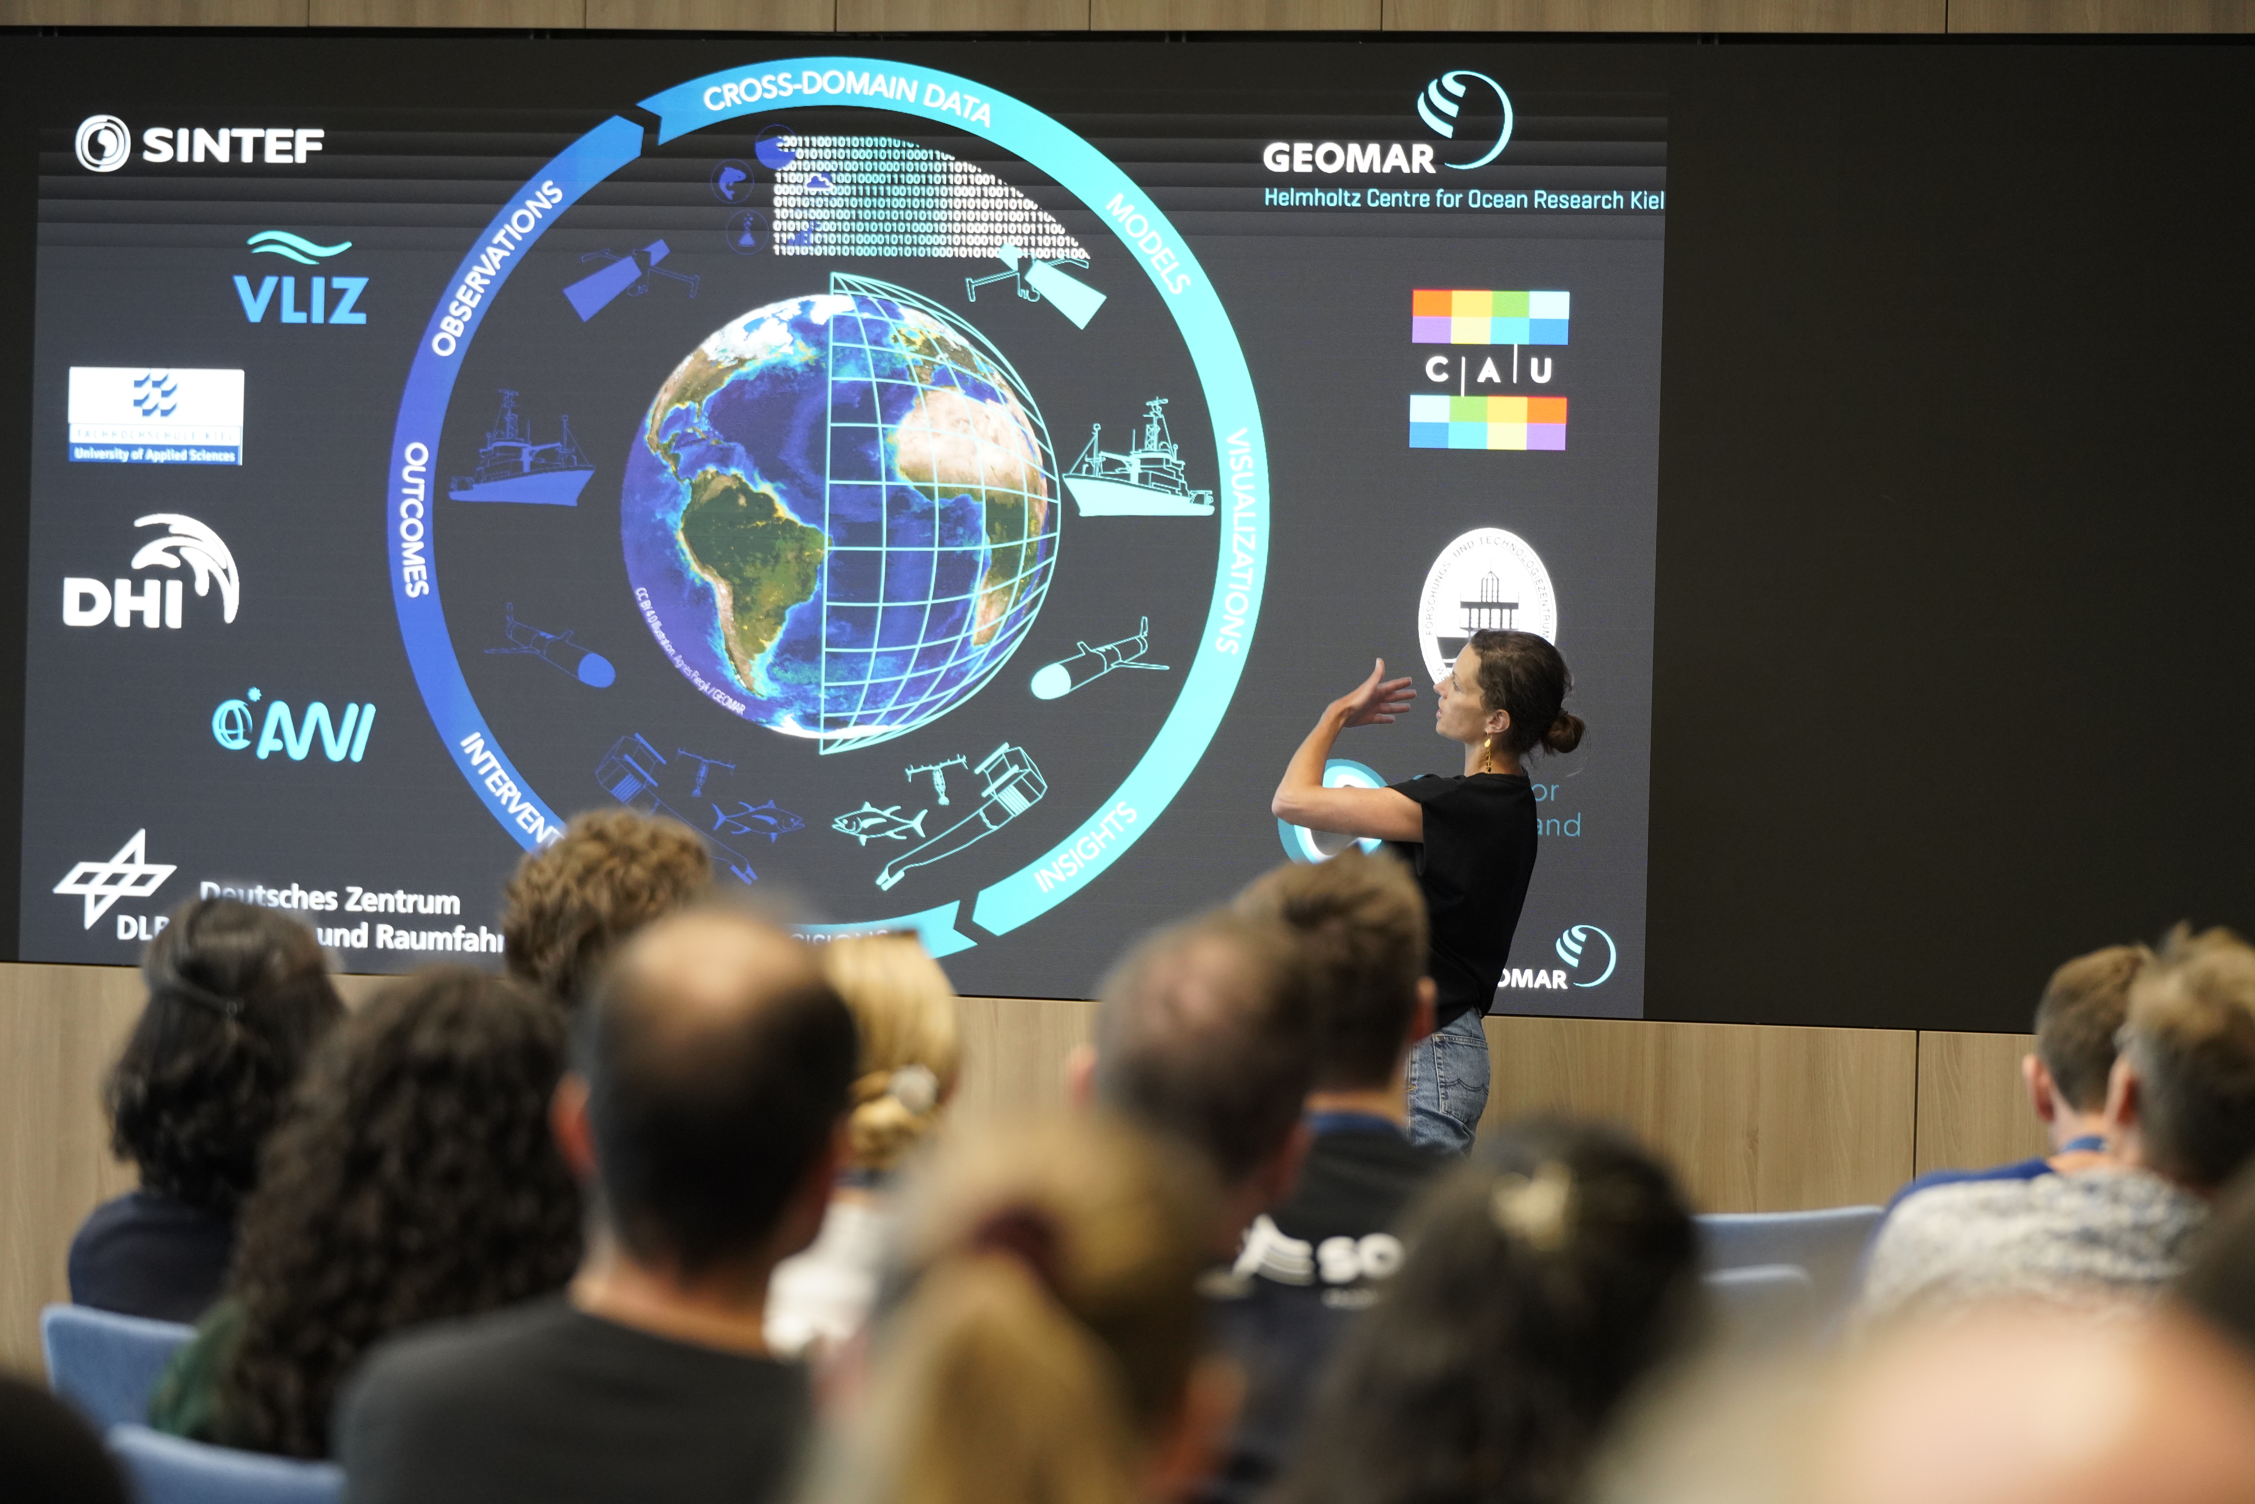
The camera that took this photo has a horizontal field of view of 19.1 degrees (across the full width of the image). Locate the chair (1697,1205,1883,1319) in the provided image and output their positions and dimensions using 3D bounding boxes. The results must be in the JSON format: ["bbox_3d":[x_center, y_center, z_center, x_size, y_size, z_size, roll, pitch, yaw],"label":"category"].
[{"bbox_3d":[0.884,1.069,10.014,0.520,0.830,0.540,2,0,11],"label":"chair"}]

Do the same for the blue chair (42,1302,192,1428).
[{"bbox_3d":[-0.906,1.034,7.560,0.520,0.830,0.540,2,0,14],"label":"blue chair"}]

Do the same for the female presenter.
[{"bbox_3d":[0.546,0.614,12.503,0.560,1.690,0.500,2,0,20],"label":"female presenter"}]

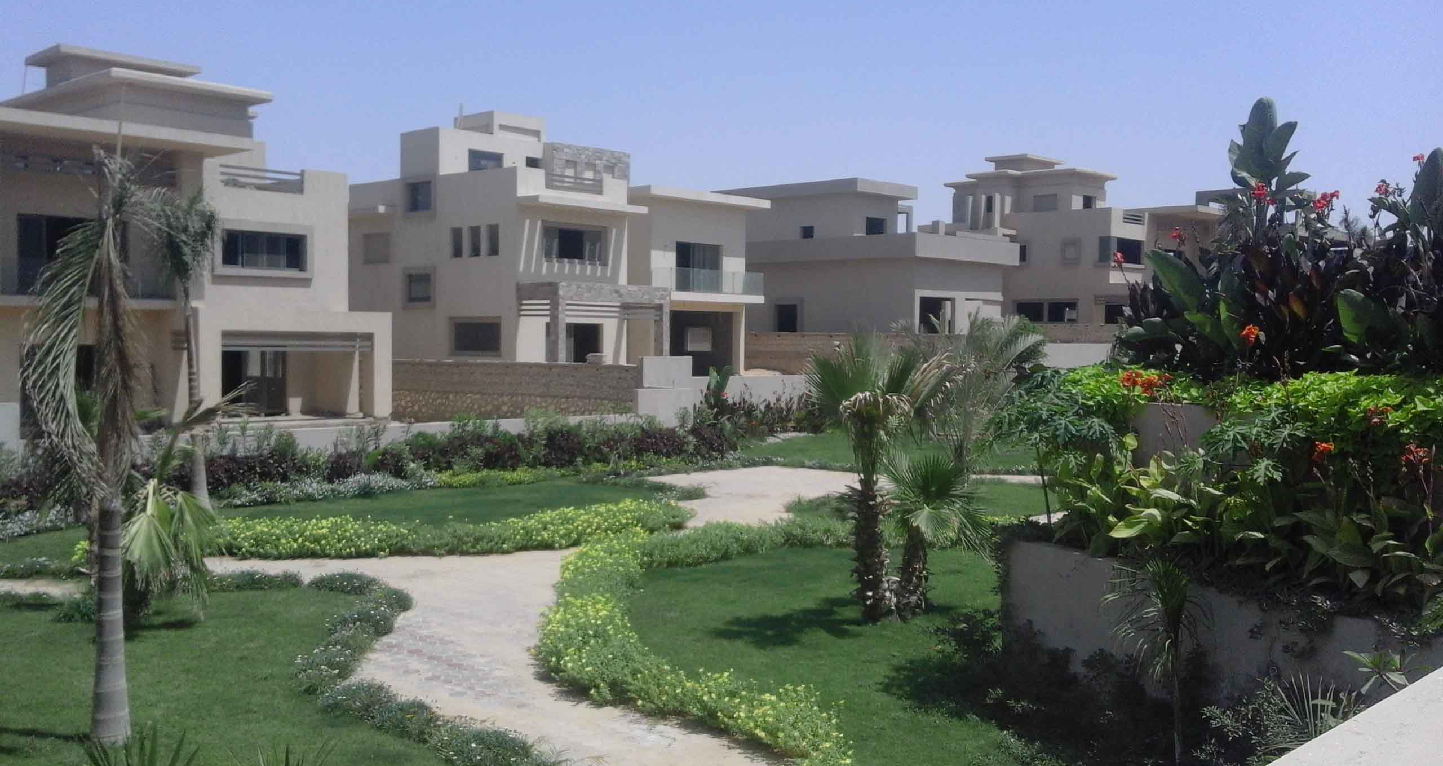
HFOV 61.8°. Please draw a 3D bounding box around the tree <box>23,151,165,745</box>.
[{"bbox_3d":[-4.774,0.498,9.201,0.961,4.504,0.961,0,2,-27],"label":"tree"}]

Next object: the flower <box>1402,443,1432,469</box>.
[{"bbox_3d":[4.791,0.501,8.300,0.175,0.171,0.157,2,2,30],"label":"flower"}]

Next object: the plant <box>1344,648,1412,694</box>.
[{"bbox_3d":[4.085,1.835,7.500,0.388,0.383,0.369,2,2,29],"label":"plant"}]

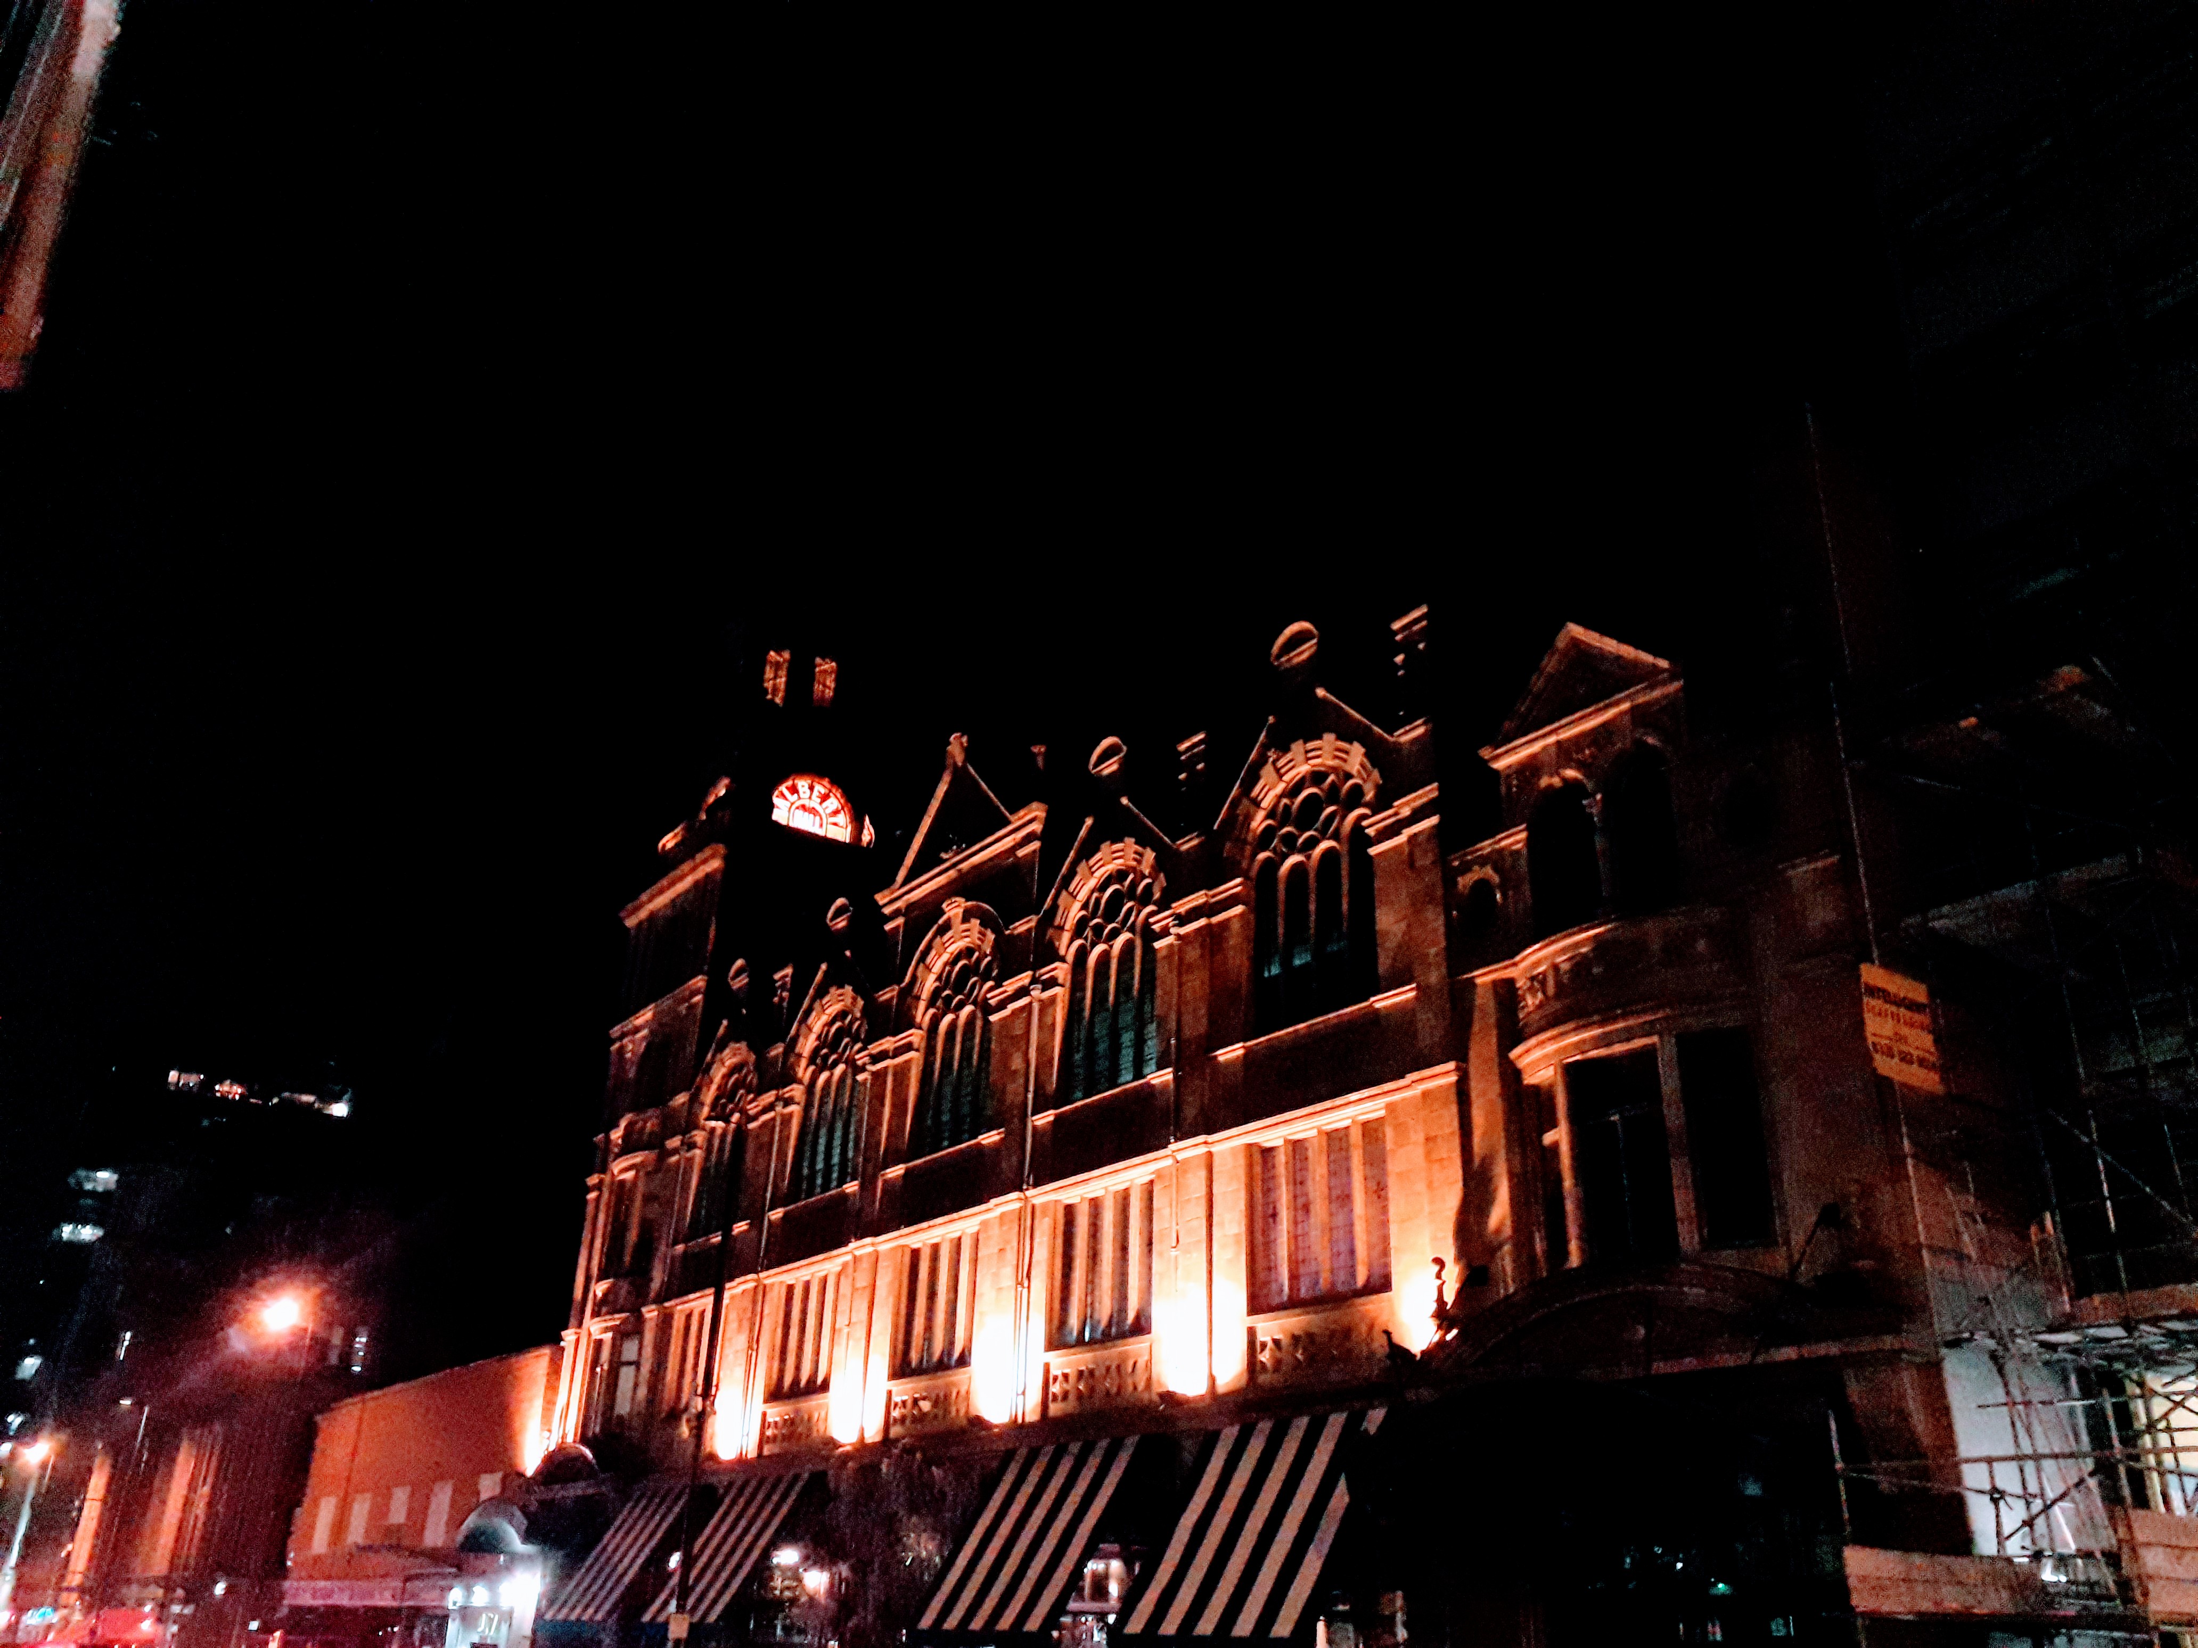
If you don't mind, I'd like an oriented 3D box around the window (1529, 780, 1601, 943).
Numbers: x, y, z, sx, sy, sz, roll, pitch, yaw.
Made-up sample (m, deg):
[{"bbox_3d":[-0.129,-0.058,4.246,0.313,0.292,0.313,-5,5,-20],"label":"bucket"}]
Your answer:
[{"bbox_3d":[6.314,0.530,23.102,0.261,2.305,1.027,20,-31,-32],"label":"window"}]

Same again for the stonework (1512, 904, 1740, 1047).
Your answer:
[{"bbox_3d":[6.381,1.834,21.662,0.609,1.392,3.480,20,-31,-32],"label":"stonework"}]

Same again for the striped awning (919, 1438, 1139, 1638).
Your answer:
[{"bbox_3d":[-1.091,10.850,26.137,1.740,2.871,3.393,20,-31,-32],"label":"striped awning"}]

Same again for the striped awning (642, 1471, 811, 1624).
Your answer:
[{"bbox_3d":[-7.320,14.236,33.561,1.740,2.871,3.393,20,-31,-32],"label":"striped awning"}]

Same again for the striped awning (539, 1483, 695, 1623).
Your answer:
[{"bbox_3d":[-10.462,15.943,37.305,1.740,2.871,3.393,20,-31,-32],"label":"striped awning"}]

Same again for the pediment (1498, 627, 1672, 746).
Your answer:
[{"bbox_3d":[6.591,-2.065,23.580,0.435,1.566,3.175,20,-31,-32],"label":"pediment"}]

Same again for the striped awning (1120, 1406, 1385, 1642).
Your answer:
[{"bbox_3d":[2.051,9.143,22.394,1.740,2.871,3.393,20,-31,-32],"label":"striped awning"}]

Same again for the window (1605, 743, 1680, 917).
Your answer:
[{"bbox_3d":[7.116,0.094,22.146,0.261,2.349,1.000,20,-31,-32],"label":"window"}]

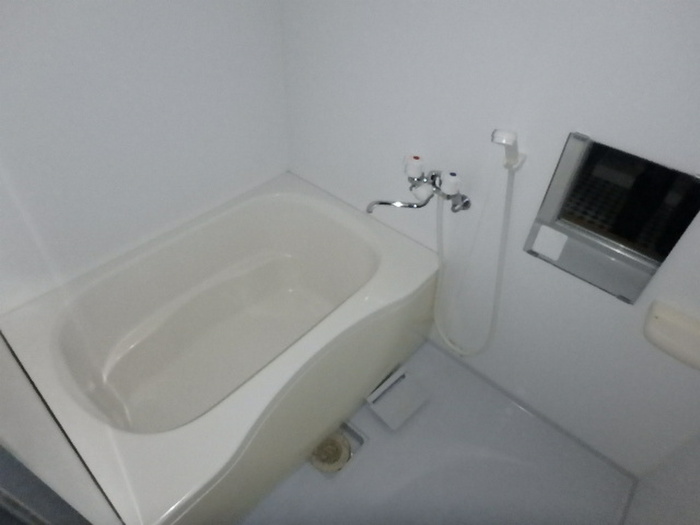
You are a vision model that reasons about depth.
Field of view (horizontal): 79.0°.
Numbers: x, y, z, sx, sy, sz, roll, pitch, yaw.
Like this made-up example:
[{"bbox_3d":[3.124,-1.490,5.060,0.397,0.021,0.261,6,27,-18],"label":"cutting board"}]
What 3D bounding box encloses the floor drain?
[{"bbox_3d":[-0.063,0.608,1.373,0.135,0.020,0.135,2,41,-2],"label":"floor drain"}]

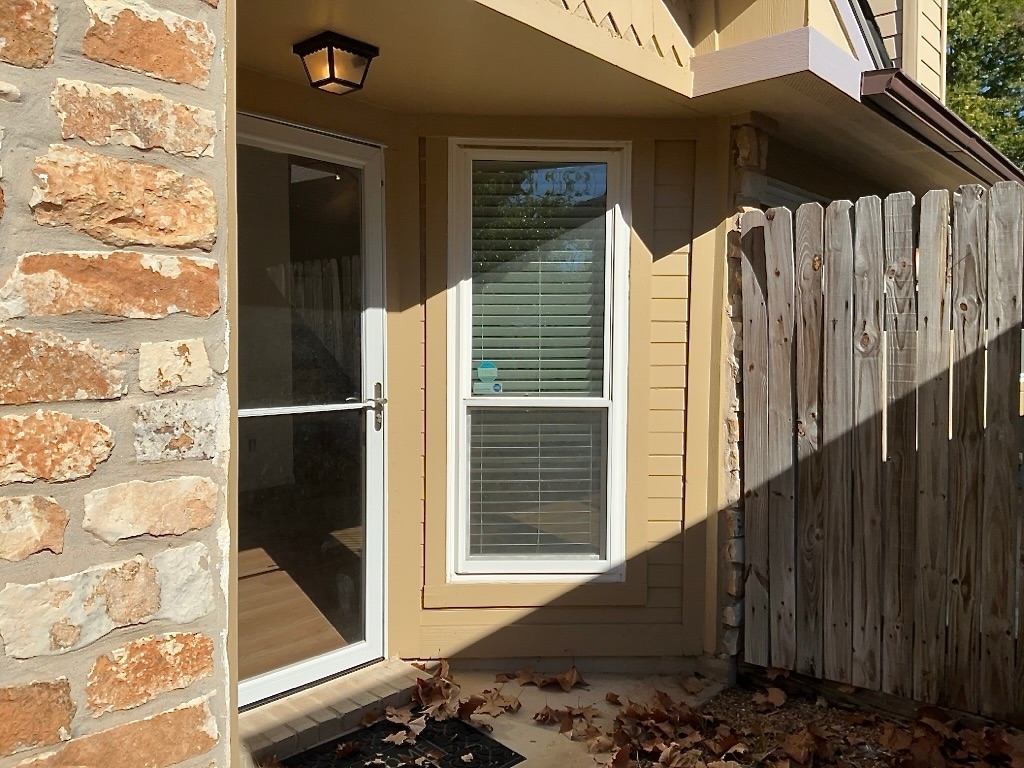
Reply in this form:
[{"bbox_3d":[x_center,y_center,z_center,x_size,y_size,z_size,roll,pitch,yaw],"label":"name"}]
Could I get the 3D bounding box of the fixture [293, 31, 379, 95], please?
[{"bbox_3d":[-0.552,-0.995,2.517,0.191,0.128,0.191,3,4,42],"label":"fixture"}]

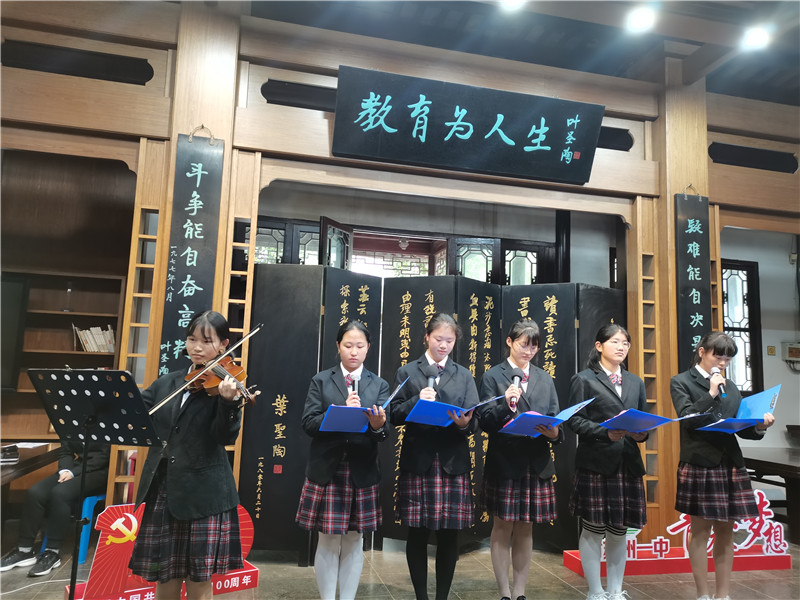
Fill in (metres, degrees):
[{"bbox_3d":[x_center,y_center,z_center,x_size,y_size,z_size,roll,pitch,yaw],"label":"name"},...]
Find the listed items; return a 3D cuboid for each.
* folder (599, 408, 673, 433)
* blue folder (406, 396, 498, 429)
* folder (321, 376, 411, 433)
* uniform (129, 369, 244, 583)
[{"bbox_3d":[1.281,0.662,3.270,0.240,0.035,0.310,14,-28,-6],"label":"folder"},{"bbox_3d":[0.285,0.604,3.163,0.440,0.085,0.310,-1,-29,-16],"label":"blue folder"},{"bbox_3d":[-0.151,0.550,2.923,0.425,0.115,0.310,-17,-26,-27],"label":"folder"},{"bbox_3d":[-0.930,0.745,2.620,0.470,0.860,0.360,1,-8,9],"label":"uniform"}]

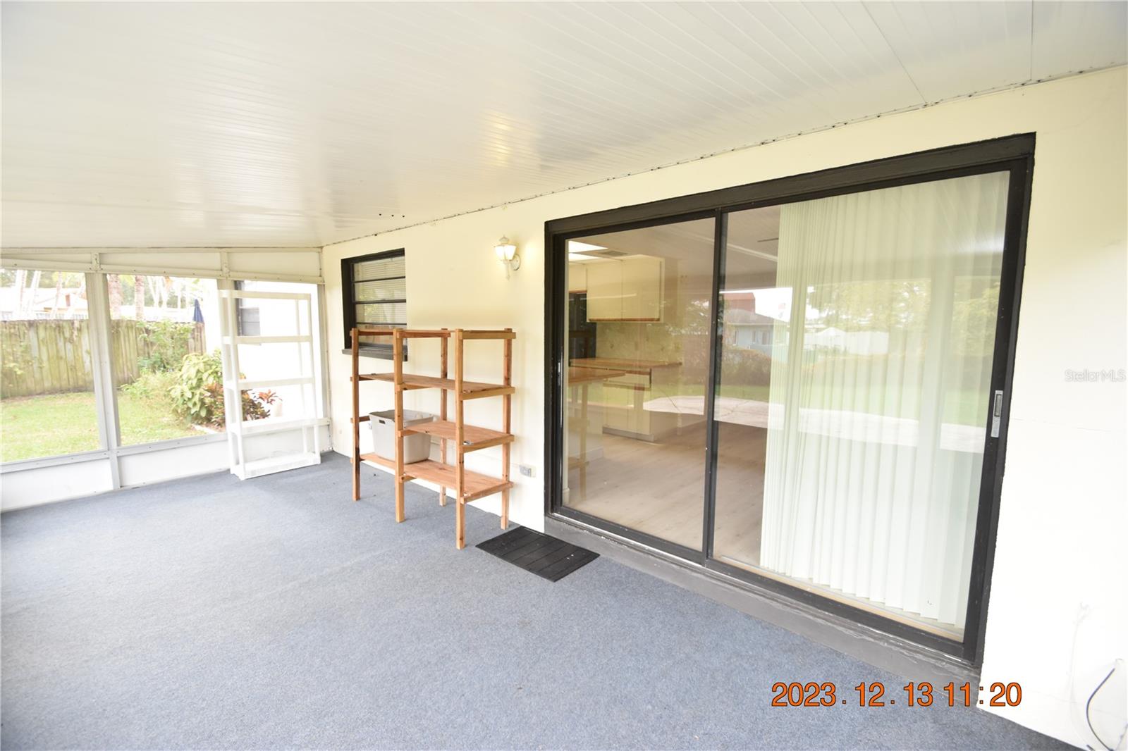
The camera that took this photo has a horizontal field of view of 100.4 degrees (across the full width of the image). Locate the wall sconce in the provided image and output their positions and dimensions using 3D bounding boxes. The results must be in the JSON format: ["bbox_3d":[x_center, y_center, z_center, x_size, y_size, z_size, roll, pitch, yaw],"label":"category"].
[{"bbox_3d":[-0.410,-0.863,3.453,0.128,0.305,0.178,5,8,39],"label":"wall sconce"}]

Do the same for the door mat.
[{"bbox_3d":[-0.189,1.208,3.254,0.728,0.012,0.459,5,8,39],"label":"door mat"}]

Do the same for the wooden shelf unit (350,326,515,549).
[{"bbox_3d":[-1.107,0.386,3.817,1.502,1.517,0.500,5,8,39],"label":"wooden shelf unit"}]

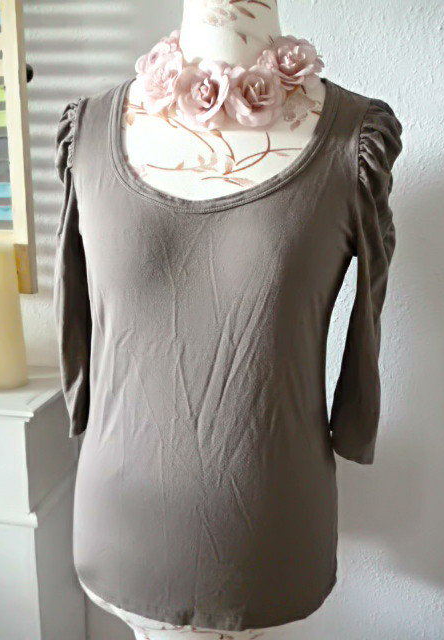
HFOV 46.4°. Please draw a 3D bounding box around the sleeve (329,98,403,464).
[{"bbox_3d":[0.176,-0.048,0.645,0.088,0.445,0.125,3,7,7],"label":"sleeve"}]

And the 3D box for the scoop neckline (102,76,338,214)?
[{"bbox_3d":[0.000,-0.205,0.605,0.265,0.172,0.120,2,9,8],"label":"scoop neckline"}]

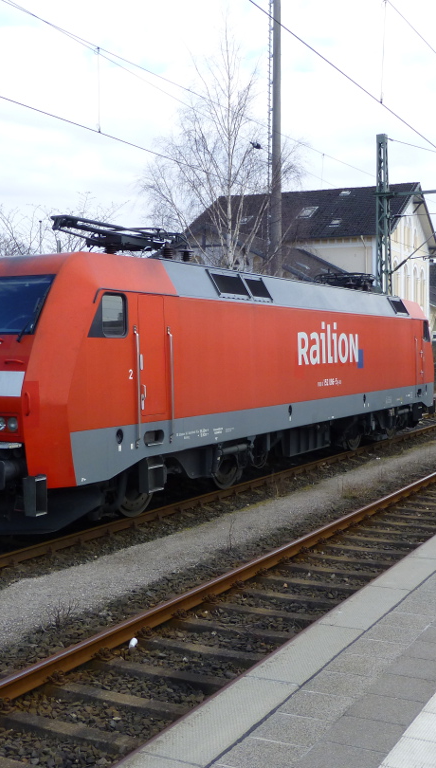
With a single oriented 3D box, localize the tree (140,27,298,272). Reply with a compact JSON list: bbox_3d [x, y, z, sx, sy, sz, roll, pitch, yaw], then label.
[{"bbox_3d":[0.051,-5.511,30.300,5.400,13.300,5.200,1,3,28],"label":"tree"}]

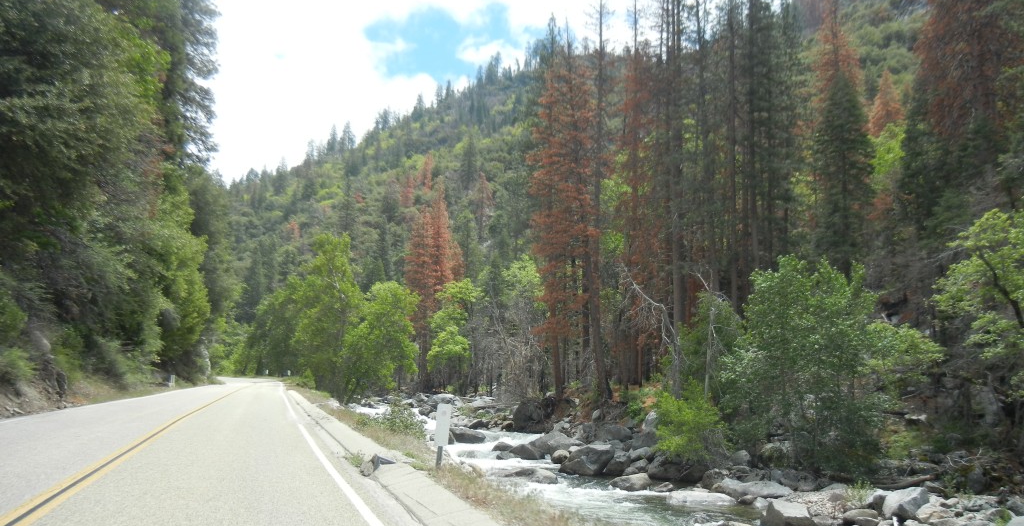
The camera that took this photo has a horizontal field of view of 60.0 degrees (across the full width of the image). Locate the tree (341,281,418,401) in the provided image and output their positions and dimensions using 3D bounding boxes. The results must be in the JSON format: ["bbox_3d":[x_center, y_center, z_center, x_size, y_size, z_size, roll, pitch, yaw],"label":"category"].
[{"bbox_3d":[-9.227,5.431,61.802,5.430,8.330,5.160,1,-7,-8],"label":"tree"}]

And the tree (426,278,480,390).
[{"bbox_3d":[-6.248,7.695,94.782,5.770,11.930,5.480,1,-7,-4],"label":"tree"}]

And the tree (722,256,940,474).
[{"bbox_3d":[11.273,3.522,31.313,7.690,7.640,6.540,-2,-8,20],"label":"tree"}]

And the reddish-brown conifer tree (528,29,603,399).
[{"bbox_3d":[4.277,-4.427,75.160,5.760,31.290,5.470,0,-7,3],"label":"reddish-brown conifer tree"}]

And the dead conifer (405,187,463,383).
[{"bbox_3d":[-10.844,2.919,122.602,8.010,27.200,8.010,1,-7,-5],"label":"dead conifer"}]

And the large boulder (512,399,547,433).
[{"bbox_3d":[1.167,10.233,59.183,2.270,2.240,2.150,0,-7,1],"label":"large boulder"}]

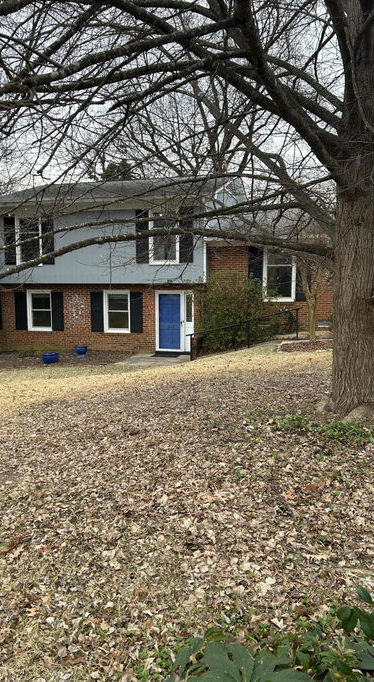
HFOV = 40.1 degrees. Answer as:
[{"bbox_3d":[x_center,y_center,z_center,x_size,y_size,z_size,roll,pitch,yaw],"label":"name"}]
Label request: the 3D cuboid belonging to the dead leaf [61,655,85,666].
[{"bbox_3d":[-0.463,1.296,2.089,0.100,0.020,0.040,-3,7,-27],"label":"dead leaf"}]

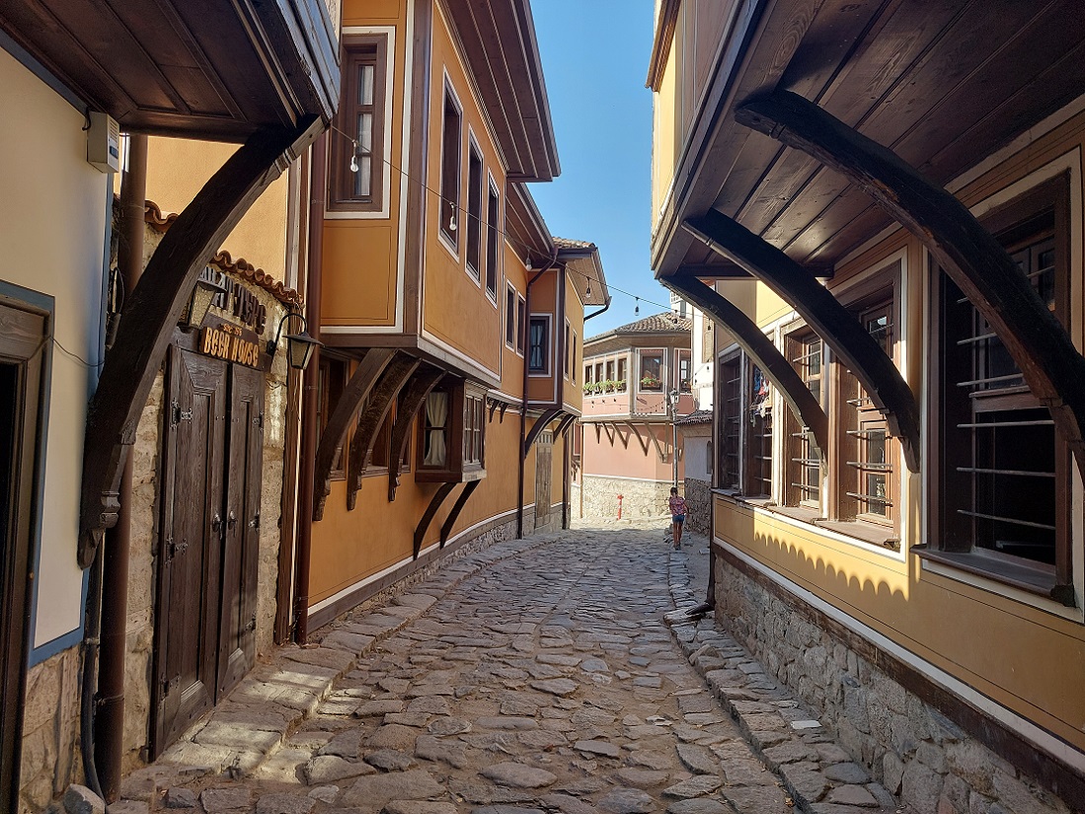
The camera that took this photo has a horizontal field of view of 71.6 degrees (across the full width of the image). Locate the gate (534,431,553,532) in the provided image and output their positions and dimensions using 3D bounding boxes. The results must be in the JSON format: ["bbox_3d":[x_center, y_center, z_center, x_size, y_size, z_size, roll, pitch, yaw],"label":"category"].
[{"bbox_3d":[0.084,1.714,18.108,0.120,2.210,1.280,1,-3,17],"label":"gate"}]

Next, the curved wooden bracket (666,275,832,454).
[{"bbox_3d":[1.146,-0.179,4.314,0.940,1.096,0.140,1,-3,1],"label":"curved wooden bracket"}]

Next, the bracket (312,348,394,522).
[{"bbox_3d":[-1.501,0.222,6.028,0.630,1.389,0.130,1,-3,7],"label":"bracket"}]

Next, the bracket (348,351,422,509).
[{"bbox_3d":[-1.521,0.261,7.340,0.661,1.501,0.160,1,-3,5],"label":"bracket"}]

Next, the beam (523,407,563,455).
[{"bbox_3d":[0.016,0.532,15.418,0.740,1.035,0.130,1,-3,9],"label":"beam"}]

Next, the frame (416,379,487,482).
[{"bbox_3d":[-1.182,0.331,10.164,0.596,1.270,1.458,1,-3,7],"label":"frame"}]

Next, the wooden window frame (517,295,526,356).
[{"bbox_3d":[-0.417,-1.558,14.450,0.100,1.100,0.930,1,-3,8],"label":"wooden window frame"}]

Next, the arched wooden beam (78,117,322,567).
[{"bbox_3d":[-1.565,-0.315,3.568,1.003,2.119,0.170,2,-3,-2],"label":"arched wooden beam"}]

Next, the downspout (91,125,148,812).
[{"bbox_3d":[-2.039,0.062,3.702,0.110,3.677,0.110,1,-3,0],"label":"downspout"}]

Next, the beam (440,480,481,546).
[{"bbox_3d":[-1.148,1.516,10.729,0.559,0.968,0.110,1,-3,7],"label":"beam"}]

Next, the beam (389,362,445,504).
[{"bbox_3d":[-1.402,0.308,8.544,0.586,1.535,0.160,1,-3,5],"label":"beam"}]

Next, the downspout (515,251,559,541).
[{"bbox_3d":[-0.104,-0.306,16.664,0.756,6.471,0.300,1,-3,6],"label":"downspout"}]

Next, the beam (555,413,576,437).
[{"bbox_3d":[0.546,0.554,18.692,0.500,0.719,0.130,1,-3,9],"label":"beam"}]

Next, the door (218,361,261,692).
[{"bbox_3d":[-1.887,0.744,4.688,0.070,1.970,0.665,2,-3,-3],"label":"door"}]

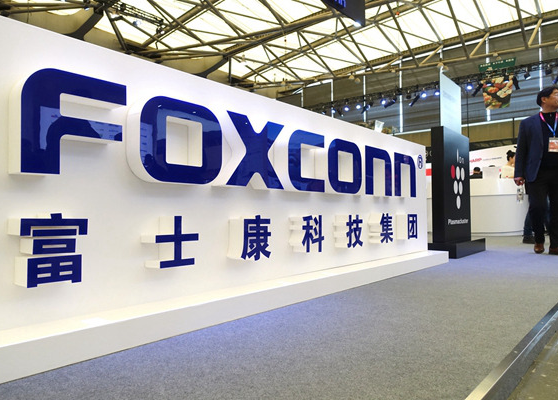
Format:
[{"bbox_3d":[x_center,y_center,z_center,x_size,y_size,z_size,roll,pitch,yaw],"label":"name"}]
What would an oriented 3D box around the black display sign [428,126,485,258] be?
[{"bbox_3d":[1.831,-0.070,4.383,0.360,1.250,1.030,-2,-2,40],"label":"black display sign"}]

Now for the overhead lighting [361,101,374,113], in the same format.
[{"bbox_3d":[4.159,-4.394,19.577,0.650,0.330,0.300,-44,24,-30],"label":"overhead lighting"}]

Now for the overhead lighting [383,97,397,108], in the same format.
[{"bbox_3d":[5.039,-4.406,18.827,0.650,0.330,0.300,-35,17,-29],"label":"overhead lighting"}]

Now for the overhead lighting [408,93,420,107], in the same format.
[{"bbox_3d":[5.854,-4.374,18.131,0.270,0.300,0.650,-2,37,51],"label":"overhead lighting"}]

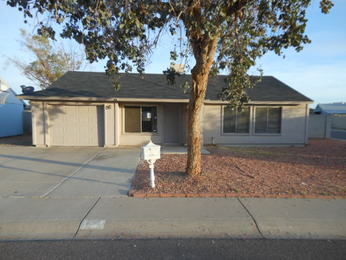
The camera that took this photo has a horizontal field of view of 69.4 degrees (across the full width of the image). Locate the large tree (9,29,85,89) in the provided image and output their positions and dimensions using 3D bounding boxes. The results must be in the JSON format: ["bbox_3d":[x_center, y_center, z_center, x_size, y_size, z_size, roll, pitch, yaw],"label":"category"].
[{"bbox_3d":[-10.600,-3.944,21.118,6.600,8.900,6.400,0,3,-4],"label":"large tree"}]

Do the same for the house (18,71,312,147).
[{"bbox_3d":[-0.300,-1.637,17.337,15.000,4.400,10.000,0,3,-4],"label":"house"}]

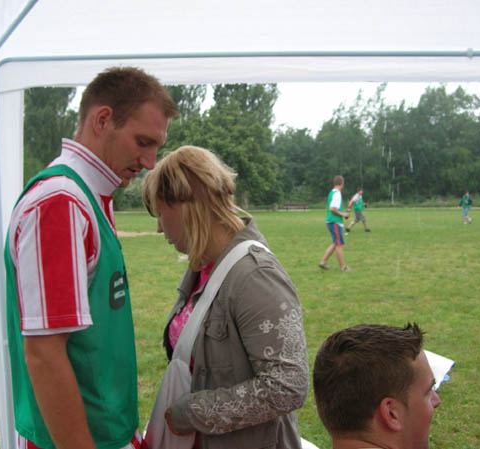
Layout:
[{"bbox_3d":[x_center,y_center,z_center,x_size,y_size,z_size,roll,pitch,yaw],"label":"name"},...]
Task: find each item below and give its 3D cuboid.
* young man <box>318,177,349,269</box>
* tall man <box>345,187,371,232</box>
[{"bbox_3d":[1.794,-0.025,11.800,0.620,1.790,0.520,-2,3,-17],"label":"young man"},{"bbox_3d":[4.656,-0.560,24.600,0.880,1.750,0.620,0,3,26],"label":"tall man"}]

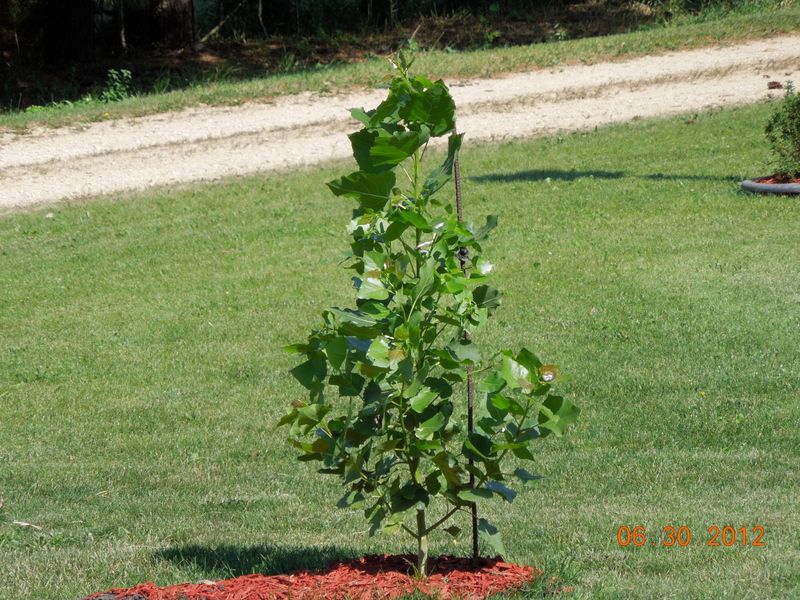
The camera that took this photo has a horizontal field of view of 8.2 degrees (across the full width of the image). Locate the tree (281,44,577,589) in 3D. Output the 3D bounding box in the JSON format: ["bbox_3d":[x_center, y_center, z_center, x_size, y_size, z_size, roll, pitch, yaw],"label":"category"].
[{"bbox_3d":[0.090,0.040,16.500,0.870,1.540,0.840,0,4,0],"label":"tree"}]

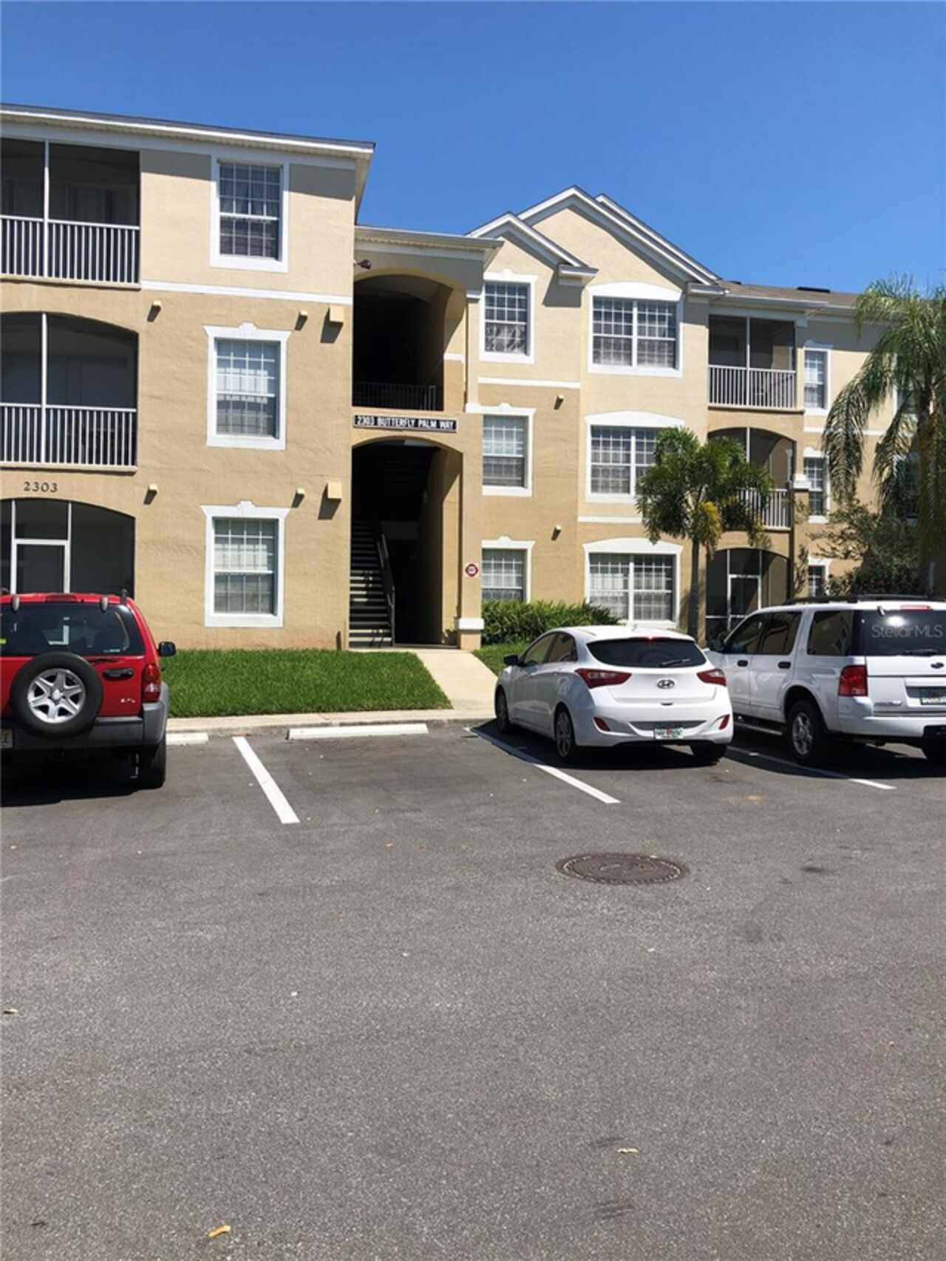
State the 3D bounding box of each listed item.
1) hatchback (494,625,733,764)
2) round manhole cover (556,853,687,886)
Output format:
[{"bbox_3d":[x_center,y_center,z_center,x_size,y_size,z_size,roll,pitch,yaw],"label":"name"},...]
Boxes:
[{"bbox_3d":[1.520,0.685,12.430,1.800,1.470,4.300,0,1,-13],"label":"hatchback"},{"bbox_3d":[0.943,1.495,6.400,0.830,0.040,0.830,1,1,0],"label":"round manhole cover"}]

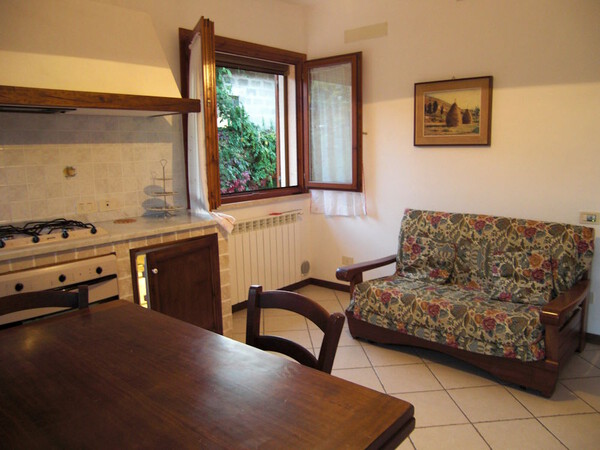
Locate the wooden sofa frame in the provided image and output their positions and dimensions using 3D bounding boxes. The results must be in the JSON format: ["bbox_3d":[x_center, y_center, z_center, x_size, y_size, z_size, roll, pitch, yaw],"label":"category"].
[{"bbox_3d":[1.087,0.567,3.329,1.424,0.518,0.875,8,13,40],"label":"wooden sofa frame"}]

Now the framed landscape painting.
[{"bbox_3d":[1.148,-0.844,3.686,0.606,0.491,0.032,8,13,40],"label":"framed landscape painting"}]

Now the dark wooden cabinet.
[{"bbox_3d":[-0.873,0.436,2.975,0.539,0.755,0.588,8,13,40],"label":"dark wooden cabinet"}]

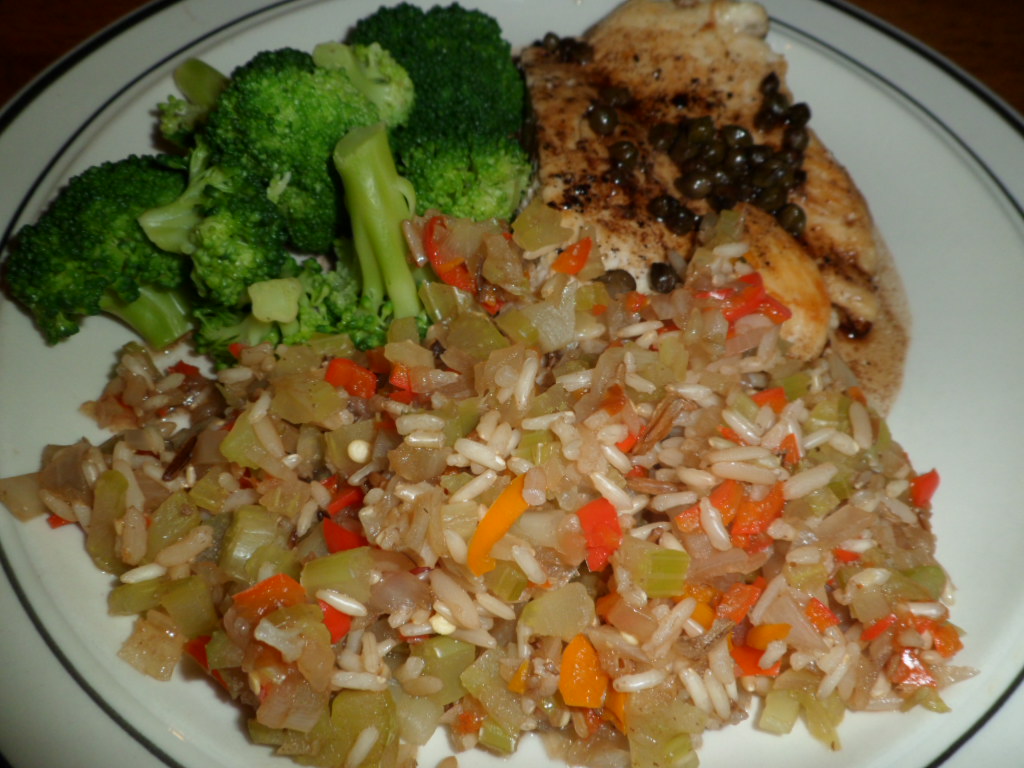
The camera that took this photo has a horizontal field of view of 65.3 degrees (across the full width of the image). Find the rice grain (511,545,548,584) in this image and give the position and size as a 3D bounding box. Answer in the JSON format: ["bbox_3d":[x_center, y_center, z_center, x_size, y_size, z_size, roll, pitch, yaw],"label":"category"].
[{"bbox_3d":[0.003,0.029,0.129,0.003,0.002,0.008,-34,65,-22],"label":"rice grain"}]

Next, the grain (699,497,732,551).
[{"bbox_3d":[0.034,0.024,0.135,0.003,0.003,0.010,-13,59,-11],"label":"grain"}]

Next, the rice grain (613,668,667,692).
[{"bbox_3d":[0.020,0.046,0.125,0.009,0.003,0.003,-11,59,-11],"label":"rice grain"}]

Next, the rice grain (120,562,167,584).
[{"bbox_3d":[-0.062,0.032,0.134,0.008,0.002,0.003,-12,59,-11],"label":"rice grain"}]

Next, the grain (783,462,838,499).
[{"bbox_3d":[0.053,0.017,0.141,0.012,0.003,0.004,-23,62,-17],"label":"grain"}]

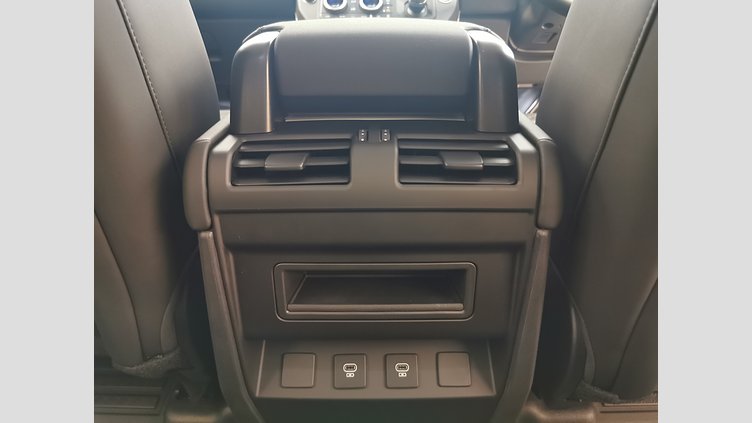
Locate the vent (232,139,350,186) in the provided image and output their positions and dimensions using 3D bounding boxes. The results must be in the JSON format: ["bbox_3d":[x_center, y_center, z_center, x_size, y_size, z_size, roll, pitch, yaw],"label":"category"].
[{"bbox_3d":[-0.069,-0.036,0.450,0.097,0.043,0.030,0,-21,0],"label":"vent"}]

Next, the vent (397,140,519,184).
[{"bbox_3d":[0.067,-0.036,0.450,0.097,0.043,0.030,0,-21,0],"label":"vent"}]

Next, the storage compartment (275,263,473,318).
[{"bbox_3d":[-0.001,0.059,0.500,0.173,0.054,0.070,0,19,0],"label":"storage compartment"}]

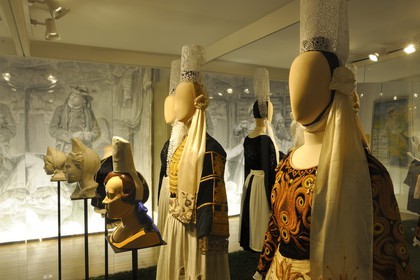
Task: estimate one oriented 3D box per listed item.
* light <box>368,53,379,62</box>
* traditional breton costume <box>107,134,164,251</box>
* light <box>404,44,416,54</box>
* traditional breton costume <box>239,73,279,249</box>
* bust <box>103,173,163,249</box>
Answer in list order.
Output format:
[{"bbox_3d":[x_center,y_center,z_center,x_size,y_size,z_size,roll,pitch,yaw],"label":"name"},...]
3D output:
[{"bbox_3d":[2.175,-1.097,4.500,0.130,0.120,0.130,1,2,27],"label":"light"},{"bbox_3d":[-0.390,0.255,1.740,0.270,0.540,0.250,-1,2,-26],"label":"traditional breton costume"},{"bbox_3d":[2.400,-1.083,4.050,0.130,0.120,0.130,1,2,27],"label":"light"},{"bbox_3d":[0.505,0.209,3.450,0.430,1.850,0.400,2,3,41],"label":"traditional breton costume"},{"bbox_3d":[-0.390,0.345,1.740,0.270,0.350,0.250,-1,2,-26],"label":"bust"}]

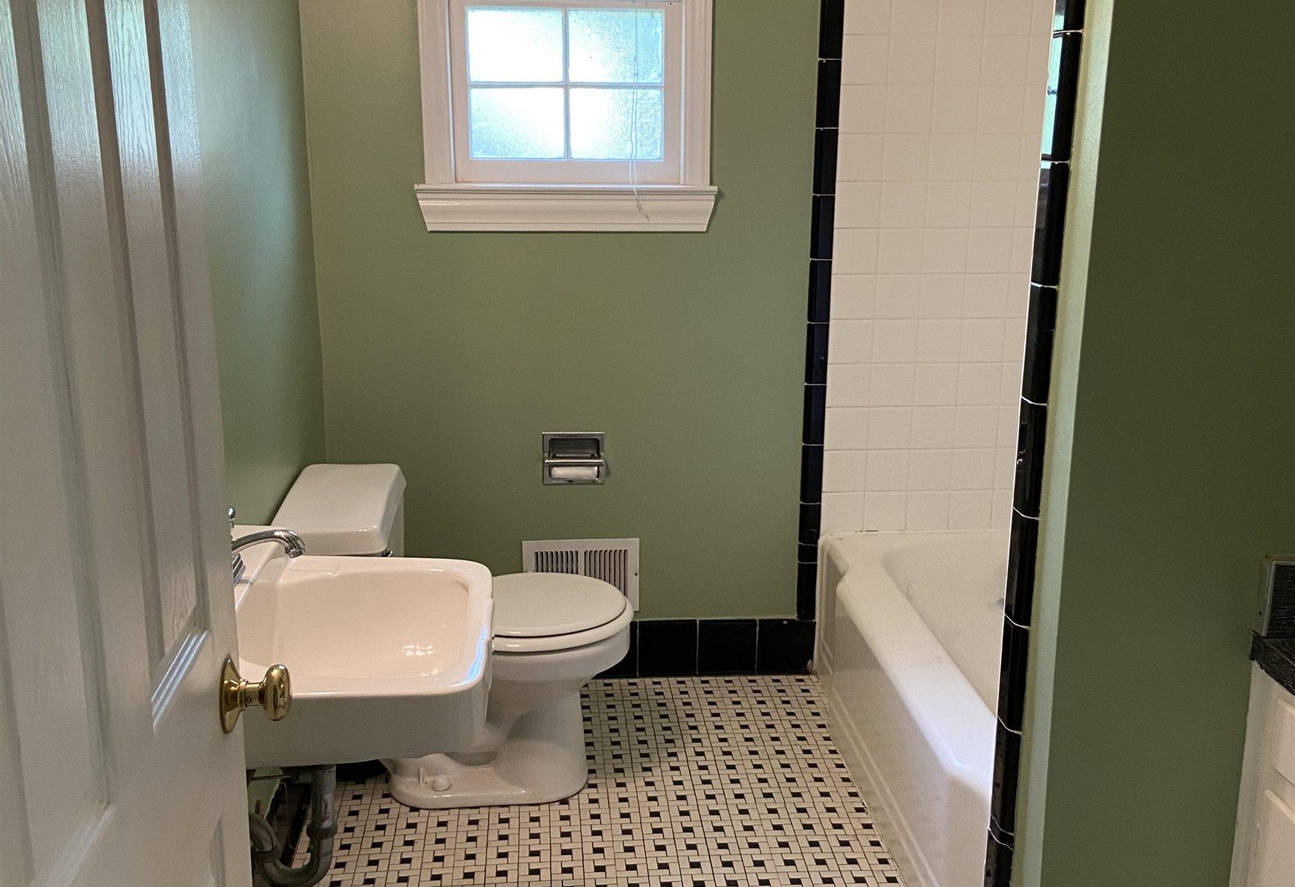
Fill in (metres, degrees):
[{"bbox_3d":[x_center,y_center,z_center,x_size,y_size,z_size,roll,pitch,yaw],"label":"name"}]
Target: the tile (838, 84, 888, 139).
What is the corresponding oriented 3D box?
[{"bbox_3d":[0.501,-0.781,3.025,0.108,0.108,0.009,-1,15,-4],"label":"tile"}]

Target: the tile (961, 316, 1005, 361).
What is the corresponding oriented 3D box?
[{"bbox_3d":[0.815,-0.250,3.153,0.107,0.107,0.009,-1,15,-5],"label":"tile"}]

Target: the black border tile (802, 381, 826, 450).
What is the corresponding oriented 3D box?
[{"bbox_3d":[0.415,-0.070,3.208,0.050,0.151,0.012,-1,15,-4],"label":"black border tile"}]

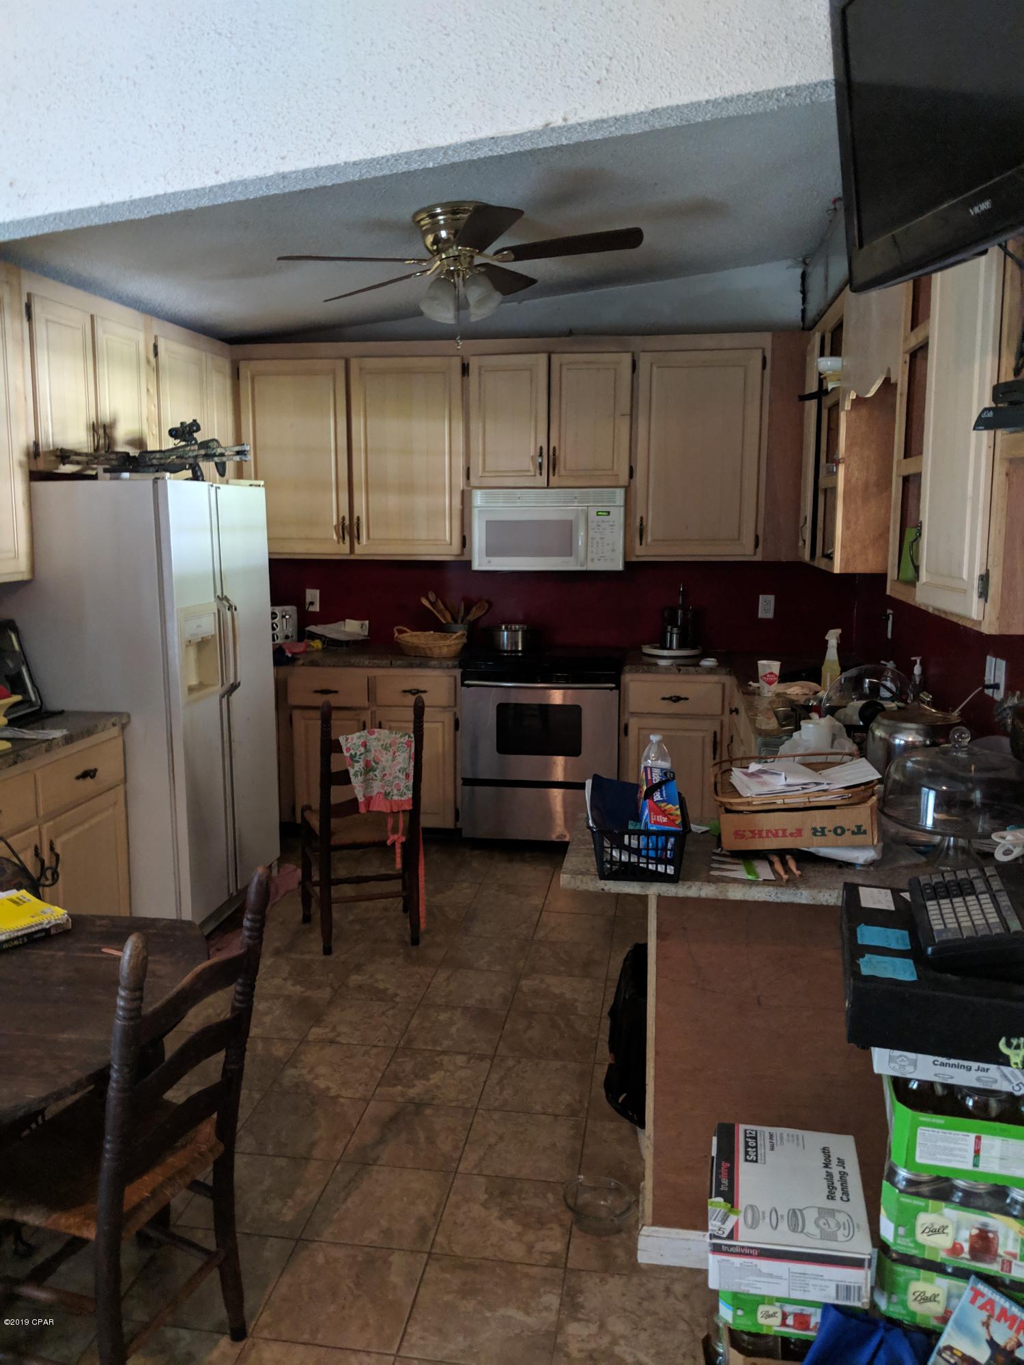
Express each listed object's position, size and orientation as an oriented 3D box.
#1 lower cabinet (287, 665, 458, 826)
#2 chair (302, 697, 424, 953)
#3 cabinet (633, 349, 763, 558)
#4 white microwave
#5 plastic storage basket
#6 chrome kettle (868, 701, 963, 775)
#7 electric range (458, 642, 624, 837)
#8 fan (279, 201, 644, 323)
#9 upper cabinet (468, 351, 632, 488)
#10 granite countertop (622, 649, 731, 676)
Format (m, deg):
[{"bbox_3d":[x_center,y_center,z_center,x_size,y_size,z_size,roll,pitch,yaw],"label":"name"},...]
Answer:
[{"bbox_3d":[-0.639,0.273,5.506,0.890,0.800,0.630,1,10,9],"label":"lower cabinet"},{"bbox_3d":[-0.572,0.505,4.083,0.450,0.965,0.430,-3,9,-17],"label":"chair"},{"bbox_3d":[0.905,-1.098,5.191,0.590,0.975,0.325,1,10,9],"label":"cabinet"},{"bbox_3d":[0.204,-0.782,5.443,0.757,0.400,0.400,1,9,8],"label":"white microwave"},{"bbox_3d":[0.250,0.307,2.124,0.190,0.108,0.288,1,9,5],"label":"plastic storage basket"},{"bbox_3d":[1.021,0.175,2.715,0.245,0.198,0.245,1,9,8],"label":"chrome kettle"},{"bbox_3d":[0.178,0.326,5.443,0.757,0.918,0.710,1,9,8],"label":"electric range"},{"bbox_3d":[-0.178,-1.458,3.751,1.280,0.390,1.280,1,10,9],"label":"fan"},{"bbox_3d":[0.210,-1.309,5.389,0.790,0.640,0.335,1,9,8],"label":"upper cabinet"},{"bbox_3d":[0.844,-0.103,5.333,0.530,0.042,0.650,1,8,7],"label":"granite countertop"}]

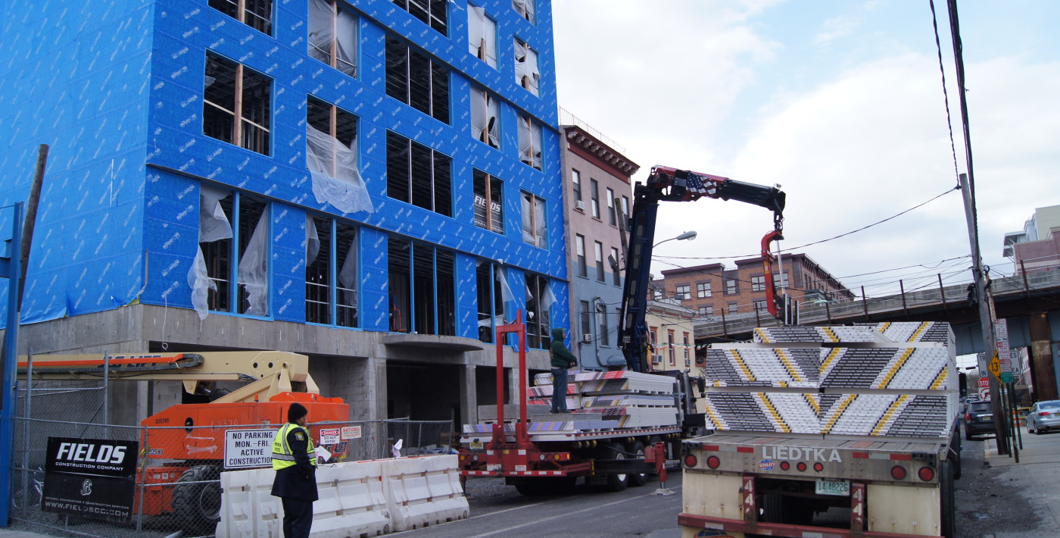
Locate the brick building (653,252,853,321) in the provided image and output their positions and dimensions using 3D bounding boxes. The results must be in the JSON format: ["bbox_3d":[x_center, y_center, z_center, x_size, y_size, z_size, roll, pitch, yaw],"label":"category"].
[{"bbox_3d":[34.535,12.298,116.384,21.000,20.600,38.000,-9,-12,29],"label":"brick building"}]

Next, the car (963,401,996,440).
[{"bbox_3d":[21.146,6.966,36.766,1.850,1.680,4.600,-9,-12,29],"label":"car"}]

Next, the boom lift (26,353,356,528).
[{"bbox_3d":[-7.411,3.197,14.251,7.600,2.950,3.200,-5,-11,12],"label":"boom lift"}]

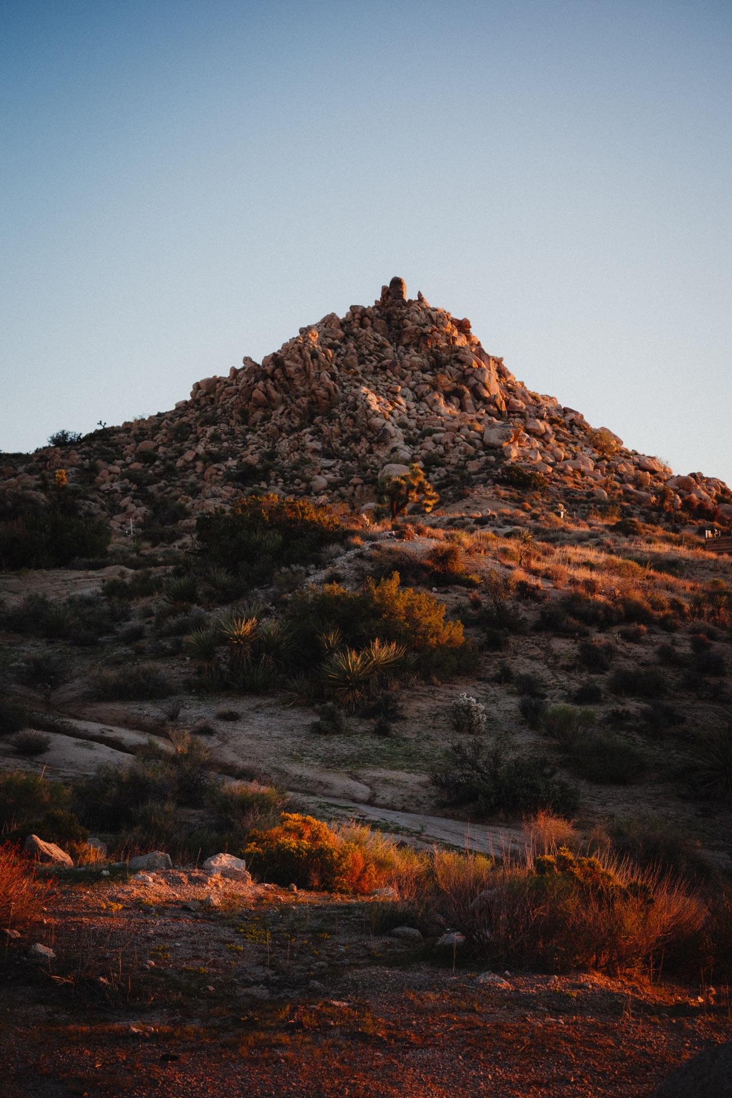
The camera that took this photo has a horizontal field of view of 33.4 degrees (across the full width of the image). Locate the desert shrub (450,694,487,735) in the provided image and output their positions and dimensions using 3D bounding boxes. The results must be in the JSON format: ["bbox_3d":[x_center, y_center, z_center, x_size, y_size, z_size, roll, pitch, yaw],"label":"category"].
[{"bbox_3d":[2.144,3.452,25.500,0.771,0.861,0.694,0,-1,0],"label":"desert shrub"}]

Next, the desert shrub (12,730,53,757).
[{"bbox_3d":[-5.343,3.106,19.500,0.617,0.395,0.586,0,-2,0],"label":"desert shrub"}]

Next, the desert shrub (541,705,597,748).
[{"bbox_3d":[3.277,2.861,19.700,0.845,0.658,0.761,0,-2,0],"label":"desert shrub"}]

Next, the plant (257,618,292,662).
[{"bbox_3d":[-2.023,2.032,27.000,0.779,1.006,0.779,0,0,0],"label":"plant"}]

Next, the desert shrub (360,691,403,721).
[{"bbox_3d":[0.348,3.558,27.500,0.967,0.677,0.822,0,-1,0],"label":"desert shrub"}]

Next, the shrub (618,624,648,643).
[{"bbox_3d":[8.532,2.701,39.000,0.933,0.603,0.839,0,-1,0],"label":"shrub"}]

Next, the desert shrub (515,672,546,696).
[{"bbox_3d":[3.319,2.744,24.700,0.625,0.504,0.594,0,0,0],"label":"desert shrub"}]

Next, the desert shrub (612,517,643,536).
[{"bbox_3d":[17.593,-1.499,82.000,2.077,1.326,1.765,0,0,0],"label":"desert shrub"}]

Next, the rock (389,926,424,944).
[{"bbox_3d":[0.182,1.740,5.500,0.155,0.064,0.116,0,-2,0],"label":"rock"}]

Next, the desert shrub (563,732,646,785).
[{"bbox_3d":[3.624,3.174,18.500,1.262,0.794,1.136,0,-2,0],"label":"desert shrub"}]

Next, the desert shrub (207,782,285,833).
[{"bbox_3d":[-1.201,2.587,12.200,0.772,0.515,0.657,0,0,0],"label":"desert shrub"}]

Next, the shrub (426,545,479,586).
[{"bbox_3d":[2.954,0.591,42.000,1.832,1.447,1.649,0,-2,0],"label":"shrub"}]

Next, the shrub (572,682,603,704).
[{"bbox_3d":[4.373,2.827,24.000,0.608,0.439,0.577,0,-2,0],"label":"shrub"}]

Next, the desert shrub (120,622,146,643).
[{"bbox_3d":[-6.111,2.194,32.000,0.698,0.585,0.698,0,-2,0],"label":"desert shrub"}]

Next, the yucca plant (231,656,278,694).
[{"bbox_3d":[-2.835,3.194,31.000,1.178,0.959,1.119,0,-1,0],"label":"yucca plant"}]

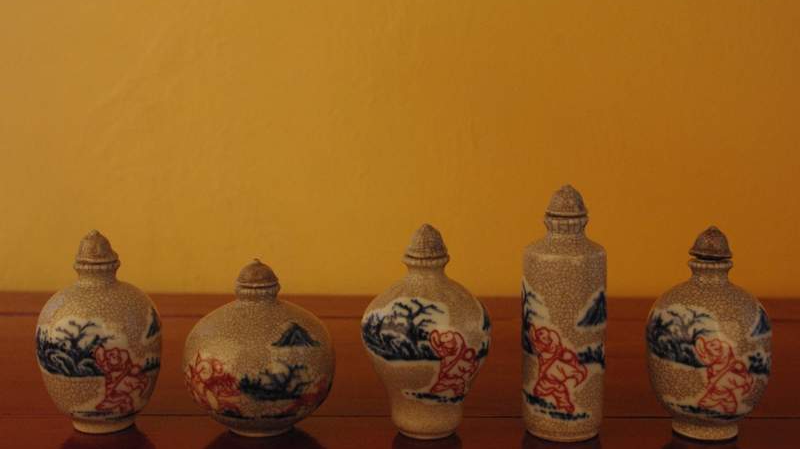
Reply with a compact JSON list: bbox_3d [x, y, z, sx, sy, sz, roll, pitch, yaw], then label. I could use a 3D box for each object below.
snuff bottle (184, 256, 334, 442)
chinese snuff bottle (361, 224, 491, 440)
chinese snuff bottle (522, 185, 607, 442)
[{"bbox_3d":[-0.052,0.045,0.408,0.057,0.064,0.057,-2,8,-7],"label":"snuff bottle"},{"bbox_3d":[0.010,0.038,0.402,0.048,0.078,0.048,0,8,1],"label":"chinese snuff bottle"},{"bbox_3d":[0.061,0.031,0.401,0.030,0.091,0.030,1,8,9],"label":"chinese snuff bottle"}]

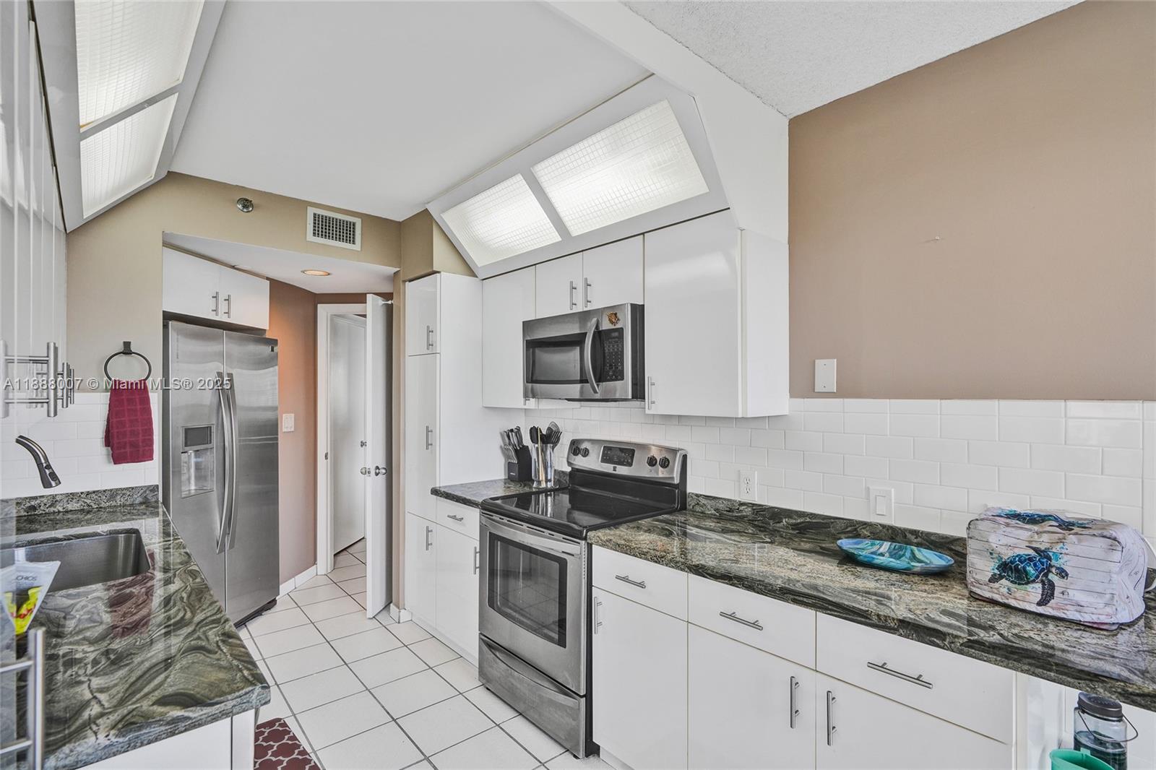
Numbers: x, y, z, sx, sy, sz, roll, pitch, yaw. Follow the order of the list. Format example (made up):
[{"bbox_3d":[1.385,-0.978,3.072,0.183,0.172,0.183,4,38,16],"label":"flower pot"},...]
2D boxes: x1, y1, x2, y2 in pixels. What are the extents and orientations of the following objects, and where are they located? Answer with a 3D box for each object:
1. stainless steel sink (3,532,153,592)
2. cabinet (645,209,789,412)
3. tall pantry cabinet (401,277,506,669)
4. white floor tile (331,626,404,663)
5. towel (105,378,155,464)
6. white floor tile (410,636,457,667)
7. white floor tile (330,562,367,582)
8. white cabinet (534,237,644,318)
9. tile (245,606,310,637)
[{"bbox_3d":[-1.681,0.696,1.675,0.430,0.225,0.720,1,-1,-43],"label":"stainless steel sink"},{"bbox_3d":[0.555,-0.261,2.096,0.330,0.763,0.453,1,-2,-41],"label":"cabinet"},{"bbox_3d":[-0.716,0.438,3.375,0.625,2.210,0.550,1,-1,-43],"label":"tall pantry cabinet"},{"bbox_3d":[-1.190,1.459,2.894,0.306,0.010,0.309,1,-2,-41],"label":"white floor tile"},{"bbox_3d":[-2.088,0.174,2.398,0.172,0.389,0.050,1,-1,-43],"label":"towel"},{"bbox_3d":[-0.801,1.456,2.817,0.163,0.010,0.309,1,-2,-41],"label":"white floor tile"},{"bbox_3d":[-1.835,1.532,4.159,0.320,0.010,0.320,1,-1,-40],"label":"white floor tile"},{"bbox_3d":[0.146,-0.501,2.639,0.330,0.313,0.762,1,-1,-43],"label":"white cabinet"},{"bbox_3d":[-1.937,1.545,3.332,0.326,0.010,0.326,1,-1,-41],"label":"tile"}]

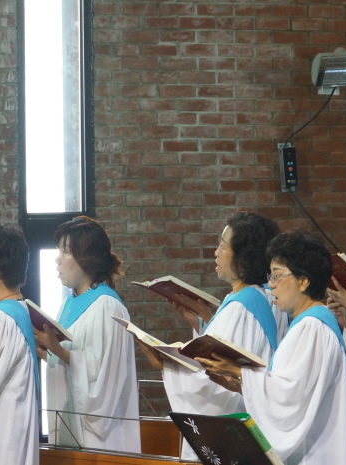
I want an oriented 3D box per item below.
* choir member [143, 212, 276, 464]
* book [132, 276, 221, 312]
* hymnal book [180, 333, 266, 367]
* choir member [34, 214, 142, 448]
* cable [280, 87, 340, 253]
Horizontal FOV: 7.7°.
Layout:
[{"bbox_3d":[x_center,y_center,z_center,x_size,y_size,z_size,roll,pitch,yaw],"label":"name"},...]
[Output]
[{"bbox_3d":[0.134,0.716,8.908,0.460,1.570,0.440,-1,1,-22],"label":"choir member"},{"bbox_3d":[0.024,0.233,9.350,0.240,0.070,0.300,28,-14,-26],"label":"book"},{"bbox_3d":[0.139,0.403,8.400,0.240,0.070,0.300,28,-23,-25],"label":"hymnal book"},{"bbox_3d":[-0.323,0.732,9.258,0.400,1.580,0.430,-1,1,-27],"label":"choir member"},{"bbox_3d":[0.687,-0.317,12.900,0.310,0.840,0.060,-1,1,-16],"label":"cable"}]

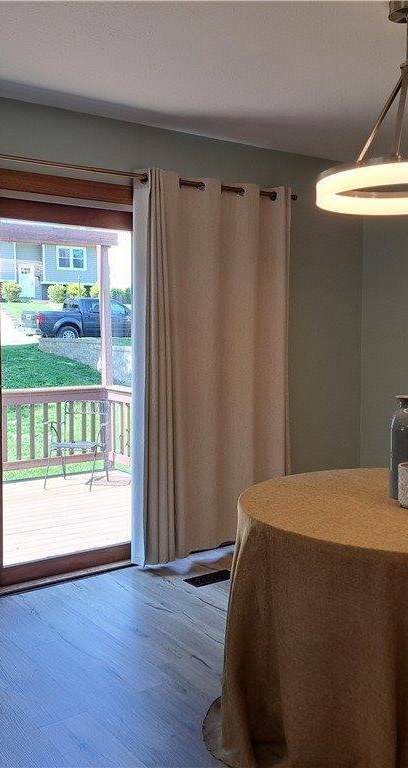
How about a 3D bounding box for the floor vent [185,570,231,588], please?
[{"bbox_3d":[0.045,1.038,3.802,0.290,0.010,0.135,-3,5,-36],"label":"floor vent"}]

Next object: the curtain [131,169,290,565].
[{"bbox_3d":[0.099,-0.100,4.118,1.095,2.145,0.140,-3,5,-36],"label":"curtain"}]

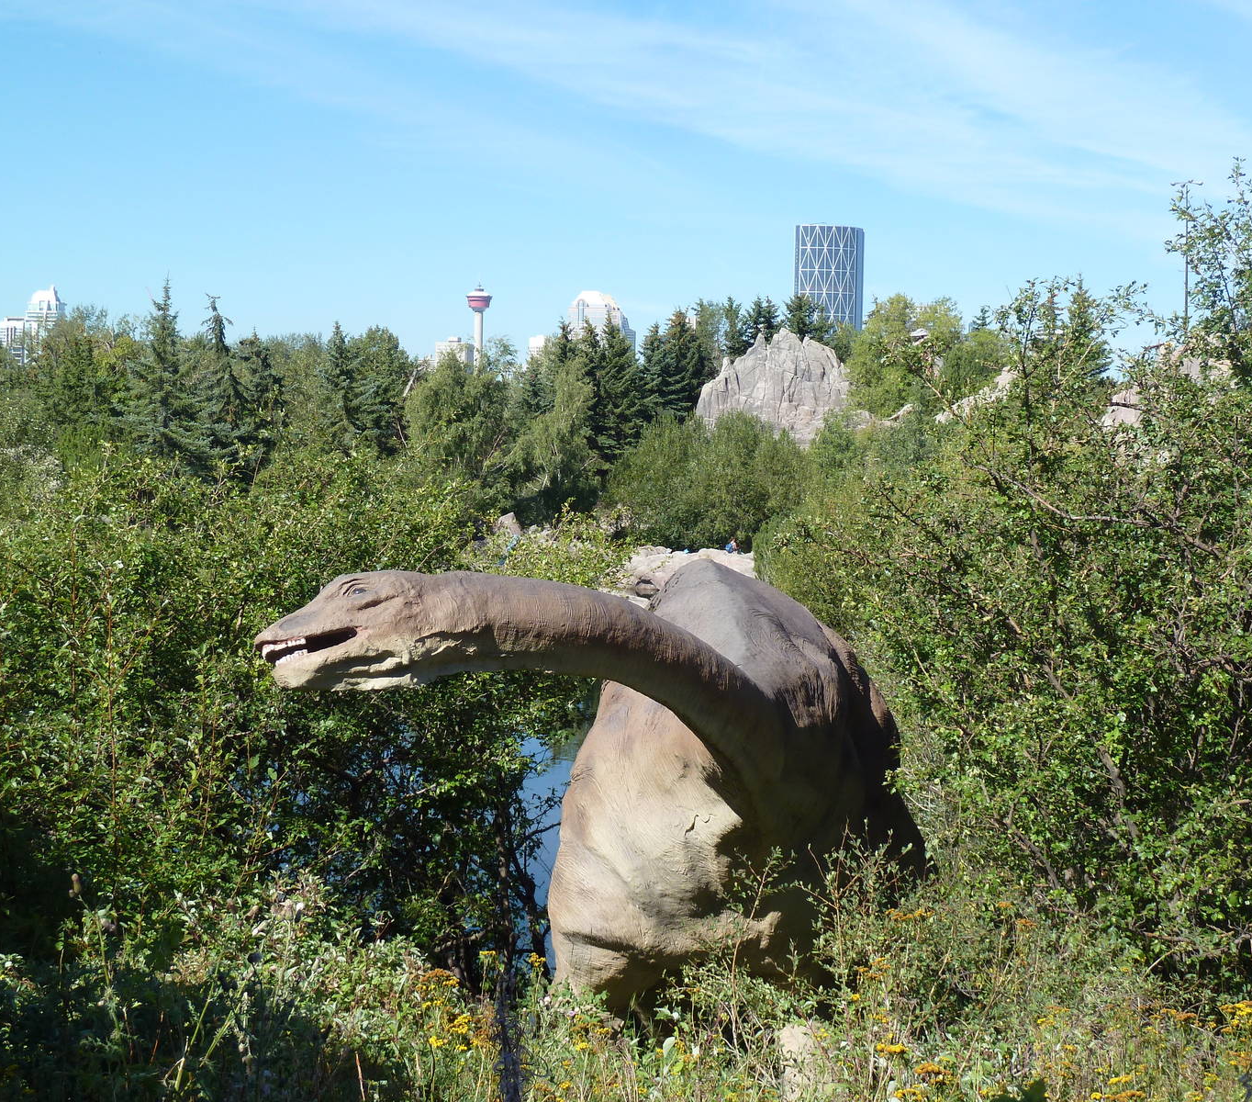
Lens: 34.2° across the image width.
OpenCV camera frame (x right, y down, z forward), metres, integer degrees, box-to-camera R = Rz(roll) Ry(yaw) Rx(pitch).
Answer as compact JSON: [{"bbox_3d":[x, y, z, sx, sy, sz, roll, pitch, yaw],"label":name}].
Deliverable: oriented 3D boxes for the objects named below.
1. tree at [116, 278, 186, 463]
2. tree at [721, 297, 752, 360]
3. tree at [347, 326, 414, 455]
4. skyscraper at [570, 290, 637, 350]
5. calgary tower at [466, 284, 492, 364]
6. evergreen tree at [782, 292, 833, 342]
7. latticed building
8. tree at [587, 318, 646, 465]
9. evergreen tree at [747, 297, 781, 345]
[{"bbox_3d":[-26.648,-8.018,115.349,4.300,14.500,4.300,0,3,-13],"label":"tree"},{"bbox_3d":[8.027,-10.730,150.385,3.700,16.000,3.700,1,3,3],"label":"tree"},{"bbox_3d":[-13.633,-6.244,112.293,4.200,12.200,4.200,1,3,-7],"label":"tree"},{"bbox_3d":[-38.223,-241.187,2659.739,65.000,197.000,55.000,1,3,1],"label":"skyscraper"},{"bbox_3d":[-164.815,-211.659,2272.547,29.000,189.000,29.000,1,3,-4],"label":"calgary tower"},{"bbox_3d":[13.267,-11.068,150.385,4.400,16.000,4.400,1,3,5],"label":"evergreen tree"},{"bbox_3d":[216.502,-232.072,2195.702,78.000,237.000,48.000,0,3,-23],"label":"latticed building"},{"bbox_3d":[-0.655,-6.694,115.313,4.000,13.000,4.000,1,3,0],"label":"tree"},{"bbox_3d":[10.014,-10.730,150.385,3.800,16.000,3.800,1,3,4],"label":"evergreen tree"}]

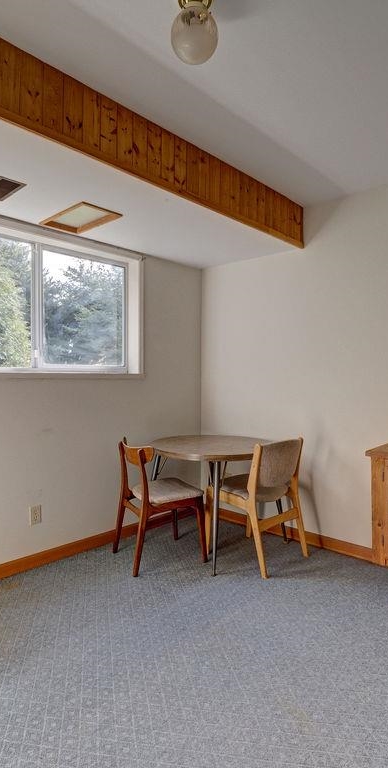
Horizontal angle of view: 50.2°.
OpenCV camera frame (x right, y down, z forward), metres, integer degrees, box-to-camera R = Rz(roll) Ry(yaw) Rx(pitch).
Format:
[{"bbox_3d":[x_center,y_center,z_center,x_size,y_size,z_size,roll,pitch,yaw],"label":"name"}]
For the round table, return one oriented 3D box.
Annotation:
[{"bbox_3d":[0.144,0.801,3.038,0.944,0.721,0.944,0,0,0],"label":"round table"}]

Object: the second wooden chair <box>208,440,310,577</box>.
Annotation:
[{"bbox_3d":[0.426,0.761,2.798,0.472,0.805,0.519,0,0,-43],"label":"second wooden chair"}]

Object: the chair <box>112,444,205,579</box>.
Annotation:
[{"bbox_3d":[-0.235,0.771,2.788,0.507,0.784,0.507,0,0,-28],"label":"chair"}]

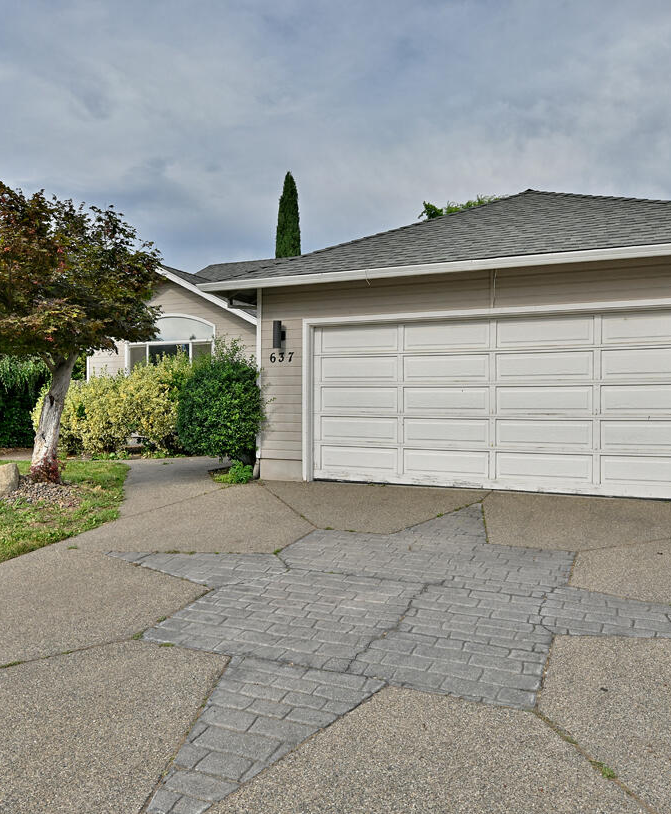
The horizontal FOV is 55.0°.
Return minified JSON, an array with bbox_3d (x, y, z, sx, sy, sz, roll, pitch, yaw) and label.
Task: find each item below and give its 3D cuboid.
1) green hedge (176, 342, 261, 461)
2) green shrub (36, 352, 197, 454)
[{"bbox_3d":[-1.750,-0.040,9.850,1.300,1.980,1.350,0,1,0],"label":"green hedge"},{"bbox_3d":[-4.400,-0.070,13.100,3.100,2.000,1.500,0,1,12],"label":"green shrub"}]

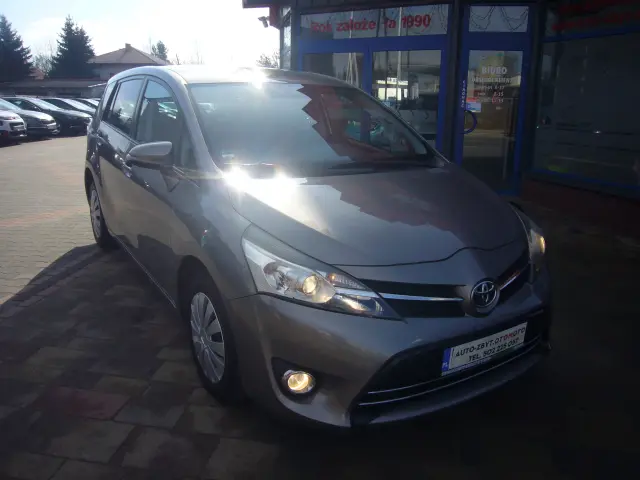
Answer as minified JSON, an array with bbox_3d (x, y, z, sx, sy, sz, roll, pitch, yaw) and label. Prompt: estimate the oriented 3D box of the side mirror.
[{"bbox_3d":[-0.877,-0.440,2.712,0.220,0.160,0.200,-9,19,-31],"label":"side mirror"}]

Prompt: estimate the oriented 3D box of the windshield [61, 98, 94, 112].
[{"bbox_3d":[-9.863,-5.498,21.100,0.780,0.460,1.400,2,16,2],"label":"windshield"}]

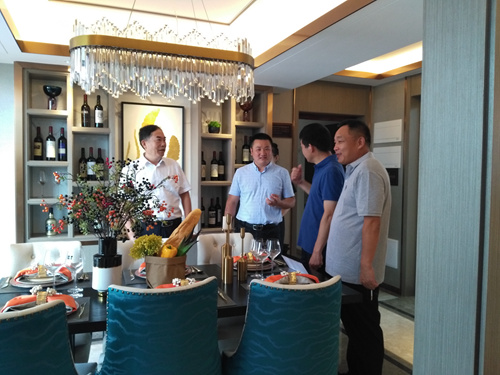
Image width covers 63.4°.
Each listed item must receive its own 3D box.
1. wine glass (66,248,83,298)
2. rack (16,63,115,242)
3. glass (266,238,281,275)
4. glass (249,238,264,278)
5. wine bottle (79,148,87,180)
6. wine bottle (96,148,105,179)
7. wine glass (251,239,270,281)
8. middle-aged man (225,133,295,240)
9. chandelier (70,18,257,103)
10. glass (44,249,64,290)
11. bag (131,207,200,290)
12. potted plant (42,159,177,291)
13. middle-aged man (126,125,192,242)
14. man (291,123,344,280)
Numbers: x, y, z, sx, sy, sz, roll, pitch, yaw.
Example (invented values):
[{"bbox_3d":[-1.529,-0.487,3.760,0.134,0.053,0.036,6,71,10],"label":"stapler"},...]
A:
[{"bbox_3d":[-0.834,0.408,1.942,0.087,0.228,0.087,-1,3,-23],"label":"wine glass"},{"bbox_3d":[-1.706,-0.311,3.807,0.808,1.563,0.300,0,3,-22],"label":"rack"},{"bbox_3d":[0.139,0.409,2.356,0.083,0.209,0.083,1,3,0],"label":"glass"},{"bbox_3d":[0.042,0.425,2.440,0.085,0.222,0.085,1,3,0],"label":"glass"},{"bbox_3d":[-1.570,-0.216,3.793,0.076,0.300,0.076,-1,3,-23],"label":"wine bottle"},{"bbox_3d":[-1.454,-0.224,3.926,0.075,0.305,0.075,0,3,-22],"label":"wine bottle"},{"bbox_3d":[0.070,0.405,2.267,0.087,0.223,0.087,-1,3,-23],"label":"wine glass"},{"bbox_3d":[0.067,0.418,3.147,0.530,1.668,0.360,1,3,6],"label":"middle-aged man"},{"bbox_3d":[-0.433,-0.641,2.165,0.965,0.320,0.325,0,3,-22],"label":"chandelier"},{"bbox_3d":[-0.955,0.410,1.977,0.090,0.220,0.090,-1,3,-23],"label":"glass"},{"bbox_3d":[-0.443,0.317,2.147,0.350,0.401,0.240,0,3,-11],"label":"bag"},{"bbox_3d":[-0.696,0.199,2.073,0.640,0.690,0.550,0,3,-22],"label":"potted plant"},{"bbox_3d":[-0.673,0.386,3.007,0.530,1.692,0.320,-1,3,-27],"label":"middle-aged man"},{"bbox_3d":[0.486,0.413,2.843,0.400,1.716,0.460,3,3,35],"label":"man"}]

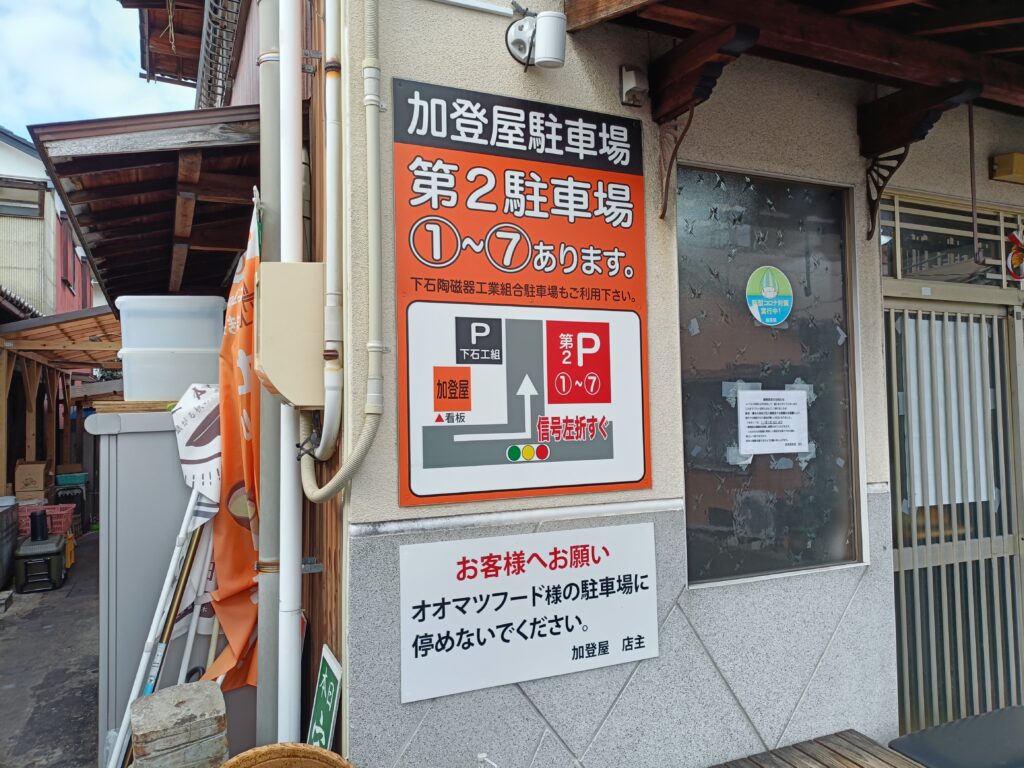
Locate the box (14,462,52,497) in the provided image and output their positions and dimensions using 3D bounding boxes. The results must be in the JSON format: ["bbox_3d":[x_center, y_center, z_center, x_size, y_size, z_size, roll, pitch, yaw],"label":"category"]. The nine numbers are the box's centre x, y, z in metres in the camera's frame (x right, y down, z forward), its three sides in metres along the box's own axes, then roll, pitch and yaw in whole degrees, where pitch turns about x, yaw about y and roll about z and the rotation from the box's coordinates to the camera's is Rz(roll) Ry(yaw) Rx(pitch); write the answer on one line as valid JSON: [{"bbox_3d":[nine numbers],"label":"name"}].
[{"bbox_3d":[-5.274,1.030,8.150,0.280,0.290,0.340,0,-2,-24],"label":"box"}]

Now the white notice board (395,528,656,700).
[{"bbox_3d":[0.074,0.625,2.086,0.795,0.406,0.012,0,-2,-24],"label":"white notice board"}]

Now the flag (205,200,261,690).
[{"bbox_3d":[-0.969,0.209,2.600,0.230,1.680,0.150,0,-2,-24],"label":"flag"}]

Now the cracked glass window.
[{"bbox_3d":[0.890,-0.036,2.514,0.766,1.341,0.050,0,-2,-24],"label":"cracked glass window"}]

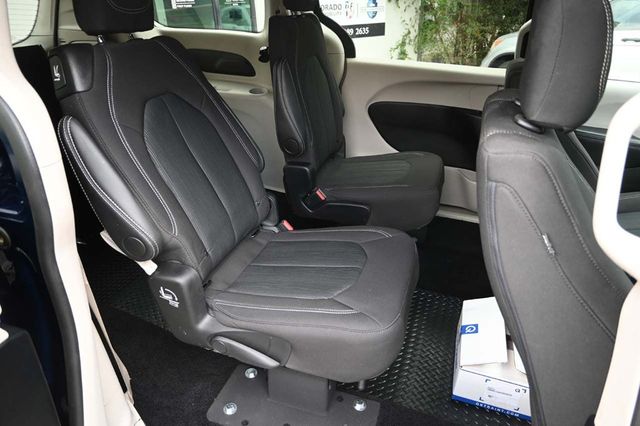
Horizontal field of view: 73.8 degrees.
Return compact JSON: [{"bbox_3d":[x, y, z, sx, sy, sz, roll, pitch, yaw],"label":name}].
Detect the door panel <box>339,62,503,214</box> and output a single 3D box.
[{"bbox_3d":[0.501,-0.369,2.135,0.850,0.720,0.130,9,30,15],"label":"door panel"}]

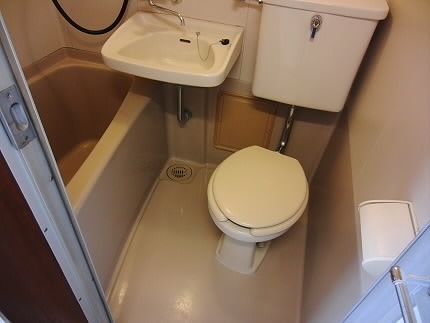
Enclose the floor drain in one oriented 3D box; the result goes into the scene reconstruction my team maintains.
[{"bbox_3d":[-0.206,0.066,1.722,0.140,0.014,0.140,3,41,-3],"label":"floor drain"}]

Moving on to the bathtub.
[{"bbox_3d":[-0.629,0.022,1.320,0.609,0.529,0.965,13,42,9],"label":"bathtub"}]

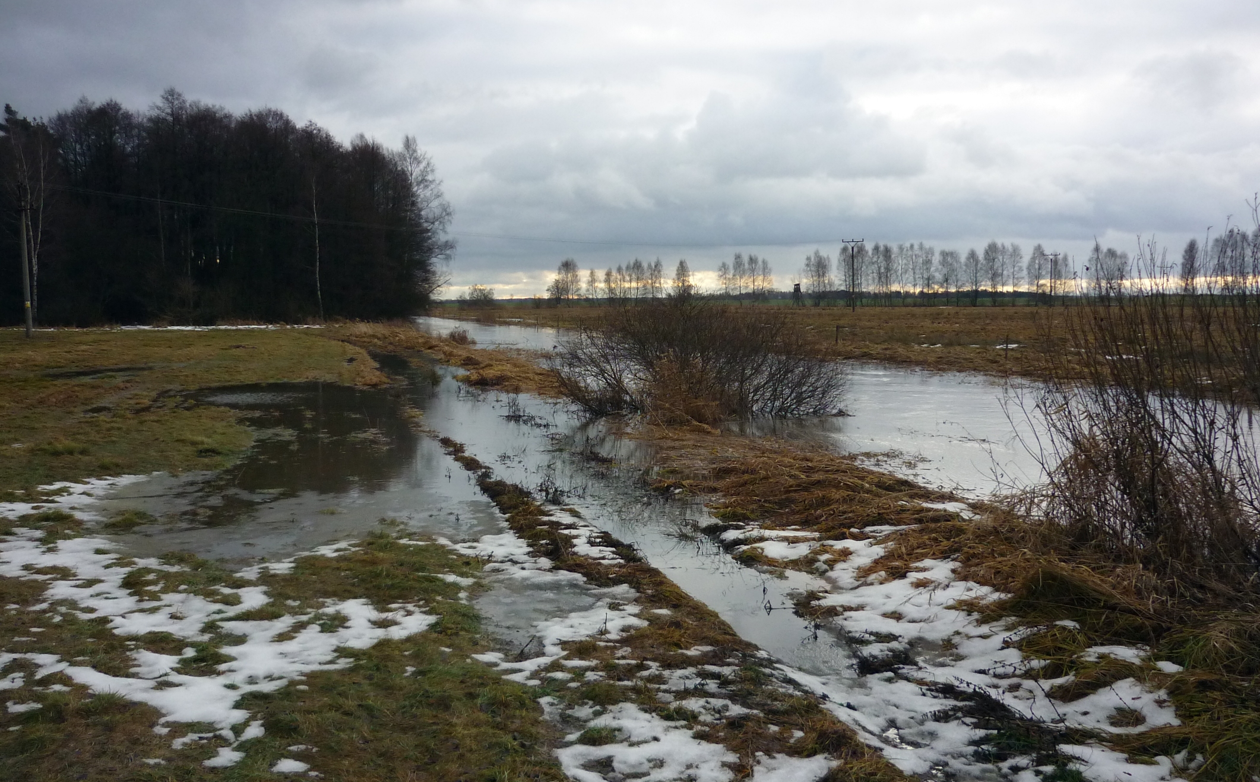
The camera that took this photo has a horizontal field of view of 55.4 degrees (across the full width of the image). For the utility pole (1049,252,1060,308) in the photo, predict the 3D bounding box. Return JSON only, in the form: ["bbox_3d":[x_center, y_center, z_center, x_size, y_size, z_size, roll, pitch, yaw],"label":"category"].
[{"bbox_3d":[76.555,-20.010,218.000,3.000,9.800,0.300,4,6,38],"label":"utility pole"}]

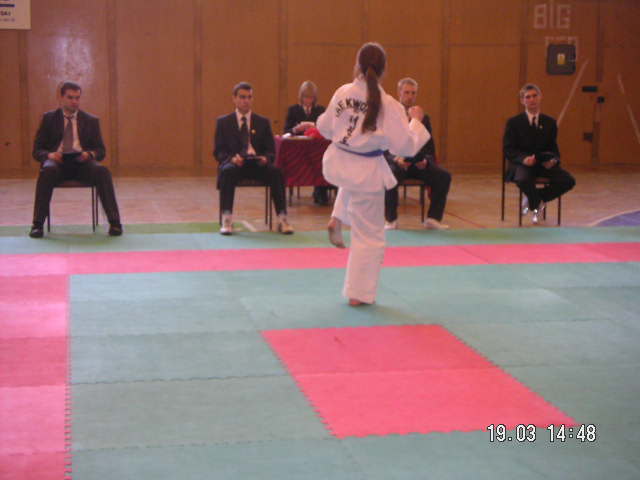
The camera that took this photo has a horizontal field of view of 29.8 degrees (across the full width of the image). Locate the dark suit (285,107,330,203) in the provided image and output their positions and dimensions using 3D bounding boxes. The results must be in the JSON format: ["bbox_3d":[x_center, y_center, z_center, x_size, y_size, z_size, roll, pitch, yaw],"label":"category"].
[{"bbox_3d":[-0.103,-0.986,12.943,0.540,0.970,0.600,-1,8,-12],"label":"dark suit"}]

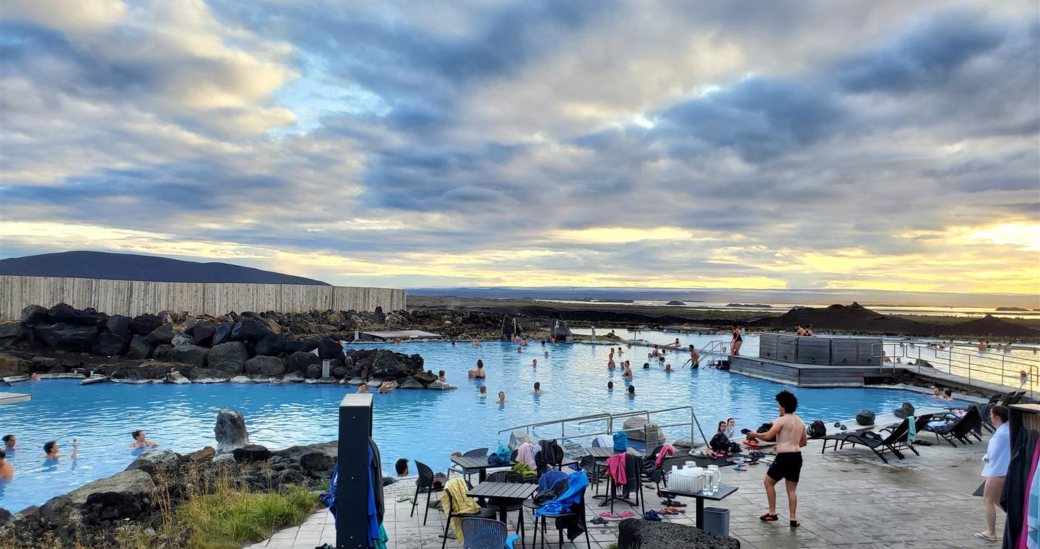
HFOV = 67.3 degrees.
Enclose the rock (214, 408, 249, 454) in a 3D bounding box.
[{"bbox_3d":[-5.789,3.152,15.700,0.660,0.930,0.600,1,-2,-20],"label":"rock"}]

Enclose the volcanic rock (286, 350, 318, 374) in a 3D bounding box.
[{"bbox_3d":[-8.223,3.314,29.500,1.150,0.880,1.000,1,-1,-15],"label":"volcanic rock"}]

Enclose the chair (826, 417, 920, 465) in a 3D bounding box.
[{"bbox_3d":[6.659,3.095,15.201,0.630,0.870,1.920,2,-2,-43],"label":"chair"}]

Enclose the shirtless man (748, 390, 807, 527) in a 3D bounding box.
[{"bbox_3d":[3.517,2.497,10.650,0.620,1.770,0.620,1,-2,-37],"label":"shirtless man"}]

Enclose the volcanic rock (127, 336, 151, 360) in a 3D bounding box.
[{"bbox_3d":[-15.903,3.052,32.600,1.040,1.000,0.900,1,-2,-26],"label":"volcanic rock"}]

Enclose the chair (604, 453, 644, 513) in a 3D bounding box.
[{"bbox_3d":[1.505,2.938,11.110,0.480,0.830,0.560,1,-1,2],"label":"chair"}]

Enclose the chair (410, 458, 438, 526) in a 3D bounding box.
[{"bbox_3d":[-1.170,2.952,10.756,0.530,0.810,0.500,2,-2,-29],"label":"chair"}]

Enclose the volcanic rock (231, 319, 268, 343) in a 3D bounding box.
[{"bbox_3d":[-11.430,2.386,33.000,1.530,1.050,1.200,1,-1,-19],"label":"volcanic rock"}]

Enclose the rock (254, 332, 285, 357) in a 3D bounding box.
[{"bbox_3d":[-9.707,2.710,30.300,1.200,0.980,1.050,1,-1,-18],"label":"rock"}]

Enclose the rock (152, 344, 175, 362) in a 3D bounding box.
[{"bbox_3d":[-12.848,2.841,28.136,0.830,0.650,0.750,1,-2,-24],"label":"rock"}]

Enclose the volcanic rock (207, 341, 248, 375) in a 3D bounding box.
[{"bbox_3d":[-11.181,3.188,29.900,1.550,1.300,1.200,1,-2,-20],"label":"volcanic rock"}]

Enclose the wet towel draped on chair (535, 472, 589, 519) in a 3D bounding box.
[{"bbox_3d":[0.501,2.631,9.350,0.420,0.500,0.500,-1,-2,43],"label":"wet towel draped on chair"}]

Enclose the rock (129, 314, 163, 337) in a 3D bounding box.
[{"bbox_3d":[-15.328,2.080,32.000,1.350,0.950,1.100,1,-2,-26],"label":"rock"}]

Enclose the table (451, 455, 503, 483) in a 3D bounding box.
[{"bbox_3d":[-0.492,2.889,10.552,0.700,0.730,0.630,1,-2,-23],"label":"table"}]

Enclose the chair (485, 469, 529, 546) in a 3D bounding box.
[{"bbox_3d":[-0.175,2.841,9.530,0.480,0.820,0.560,1,-1,-3],"label":"chair"}]

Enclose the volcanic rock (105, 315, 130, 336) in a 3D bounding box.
[{"bbox_3d":[-17.420,2.197,33.800,1.120,0.930,1.000,1,-2,-27],"label":"volcanic rock"}]

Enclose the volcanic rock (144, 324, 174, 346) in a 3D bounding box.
[{"bbox_3d":[-14.900,2.486,32.300,1.250,0.920,1.000,1,-2,-25],"label":"volcanic rock"}]

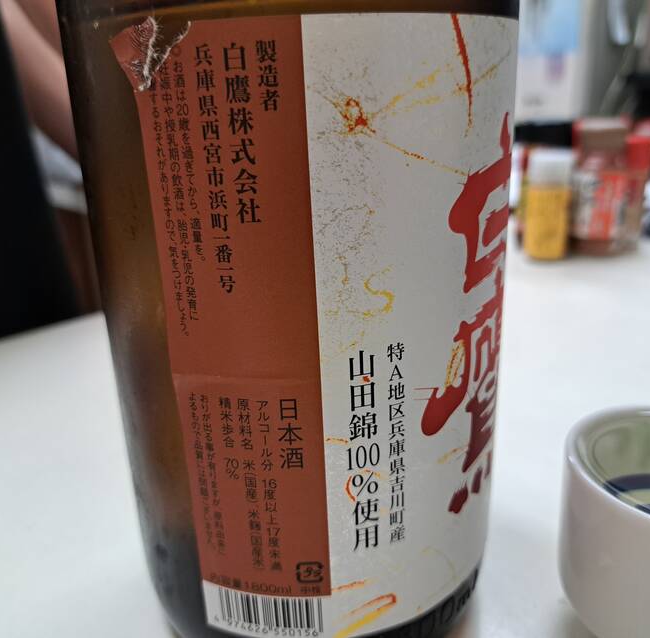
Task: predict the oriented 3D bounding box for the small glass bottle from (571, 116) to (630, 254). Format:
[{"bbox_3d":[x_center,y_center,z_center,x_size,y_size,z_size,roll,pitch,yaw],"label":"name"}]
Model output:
[{"bbox_3d":[0.267,-0.129,0.576,0.051,0.124,0.051,6,21,24],"label":"small glass bottle"}]

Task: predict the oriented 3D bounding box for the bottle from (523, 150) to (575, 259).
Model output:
[{"bbox_3d":[0.214,-0.111,0.567,0.043,0.099,0.043,5,20,20],"label":"bottle"}]

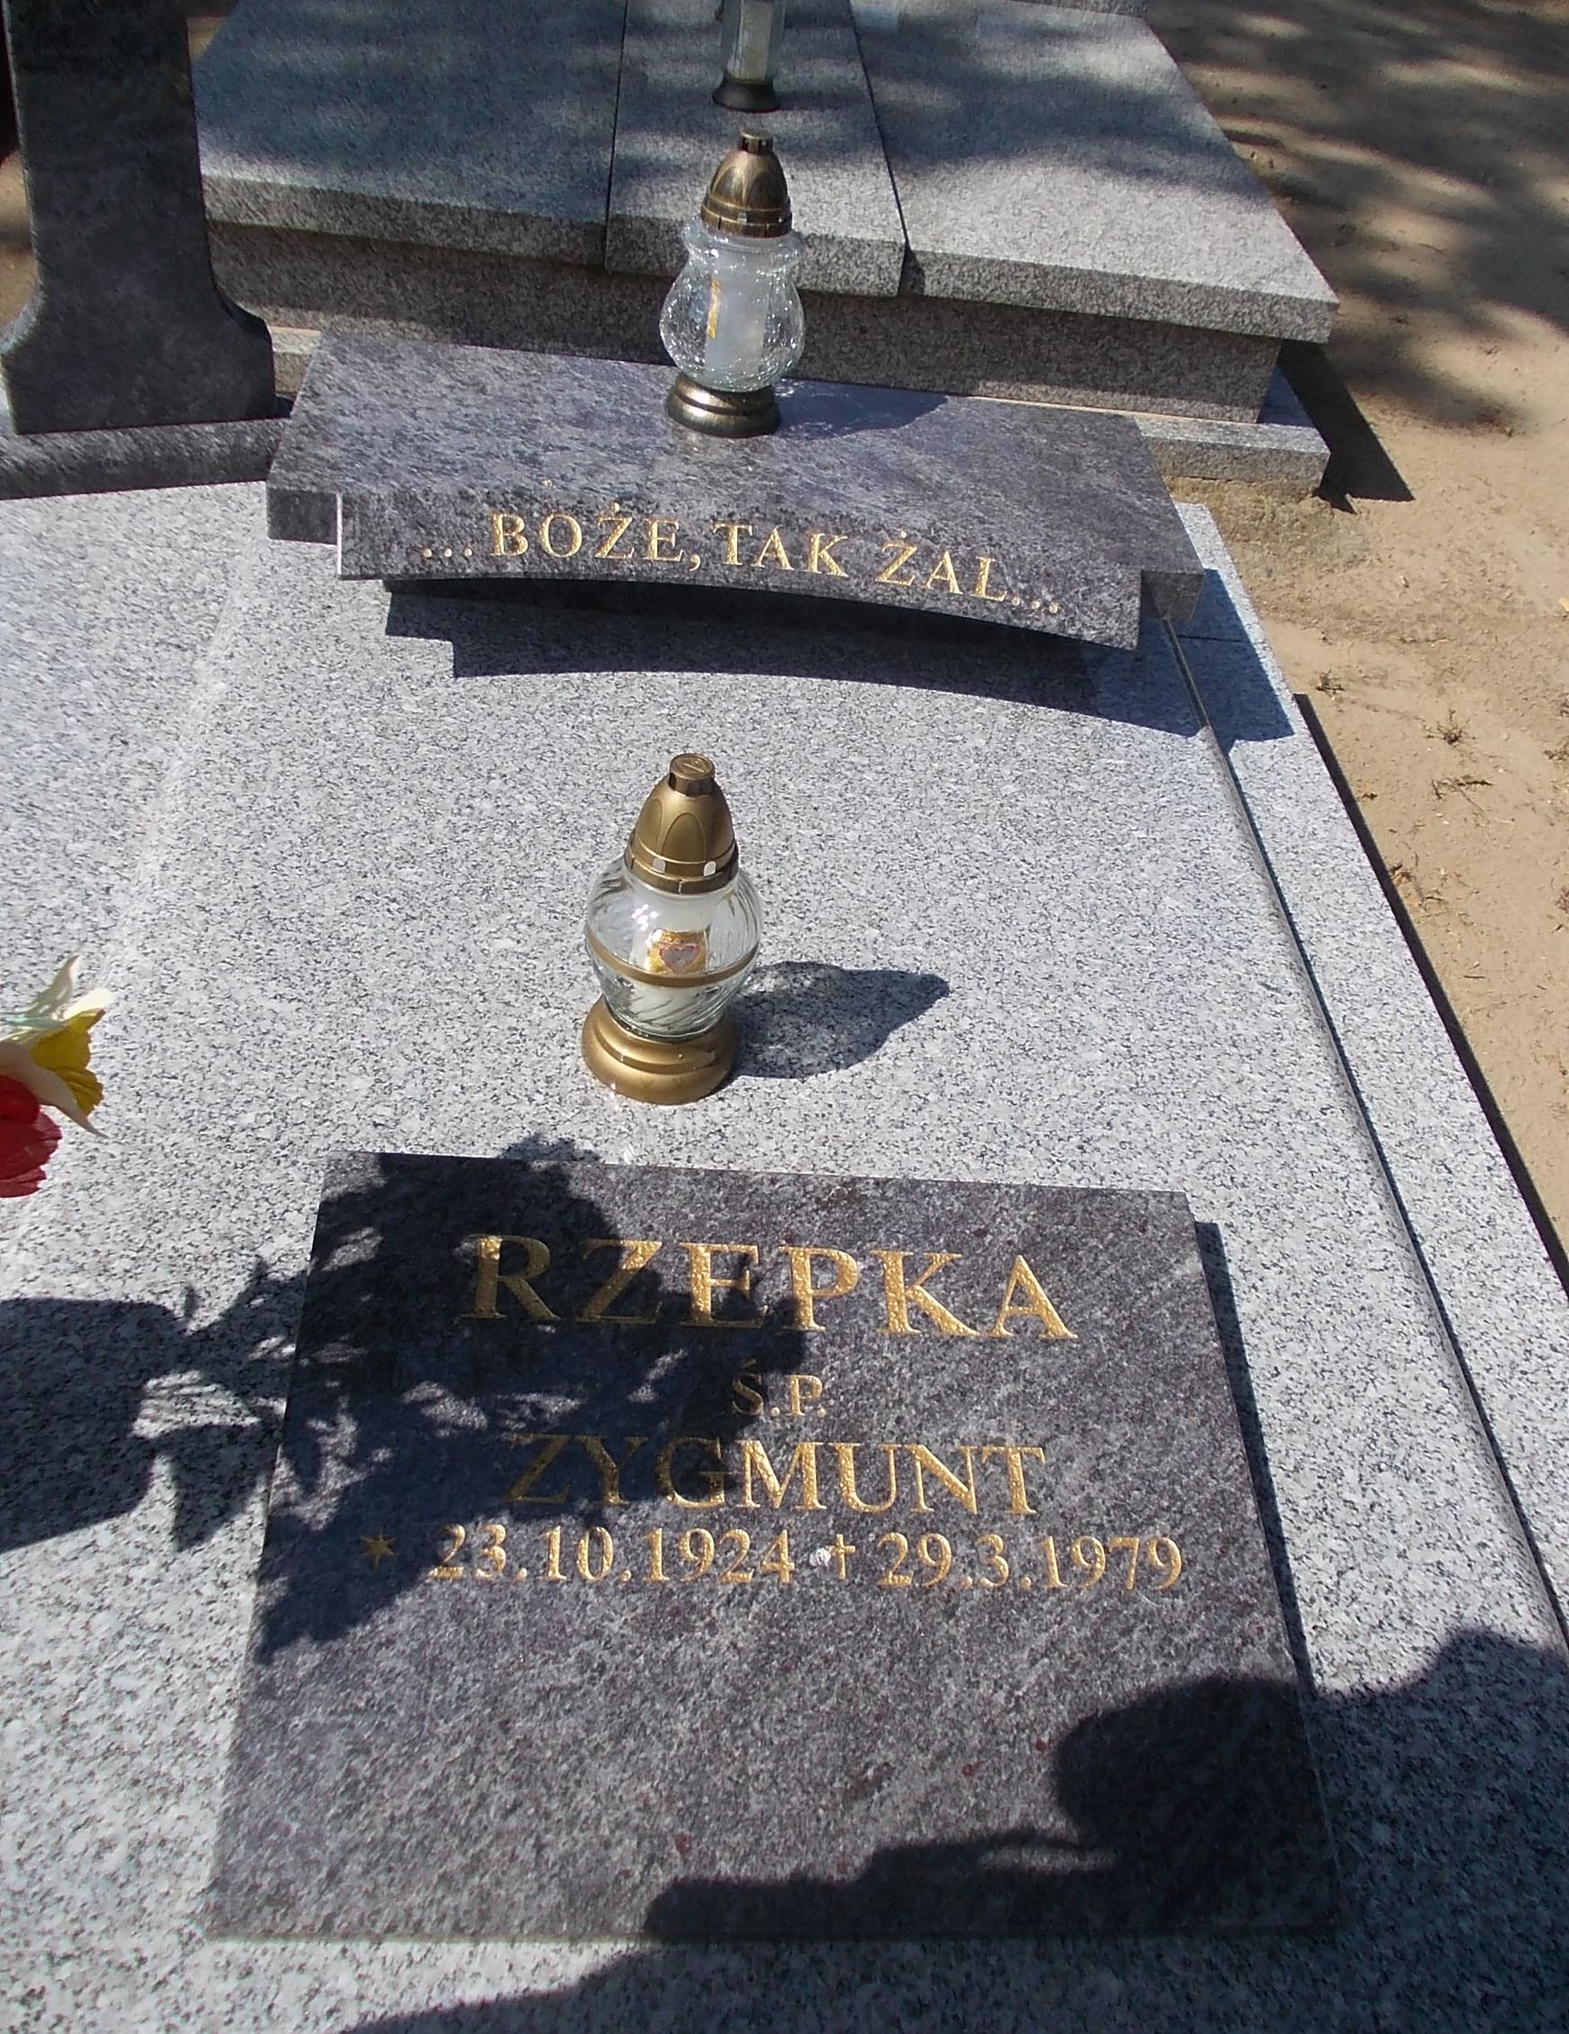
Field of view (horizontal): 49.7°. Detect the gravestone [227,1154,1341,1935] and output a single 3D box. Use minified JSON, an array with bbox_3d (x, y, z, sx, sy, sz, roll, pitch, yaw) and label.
[{"bbox_3d":[-0.002,0.284,0.990,0.575,0.051,0.453,4,47,-7],"label":"gravestone"}]

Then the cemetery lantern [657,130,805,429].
[{"bbox_3d":[-0.043,-0.688,1.582,0.135,0.258,0.135,4,44,-7],"label":"cemetery lantern"}]

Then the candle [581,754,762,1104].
[{"bbox_3d":[-0.076,-0.066,1.177,0.124,0.266,0.124,4,44,-7],"label":"candle"}]

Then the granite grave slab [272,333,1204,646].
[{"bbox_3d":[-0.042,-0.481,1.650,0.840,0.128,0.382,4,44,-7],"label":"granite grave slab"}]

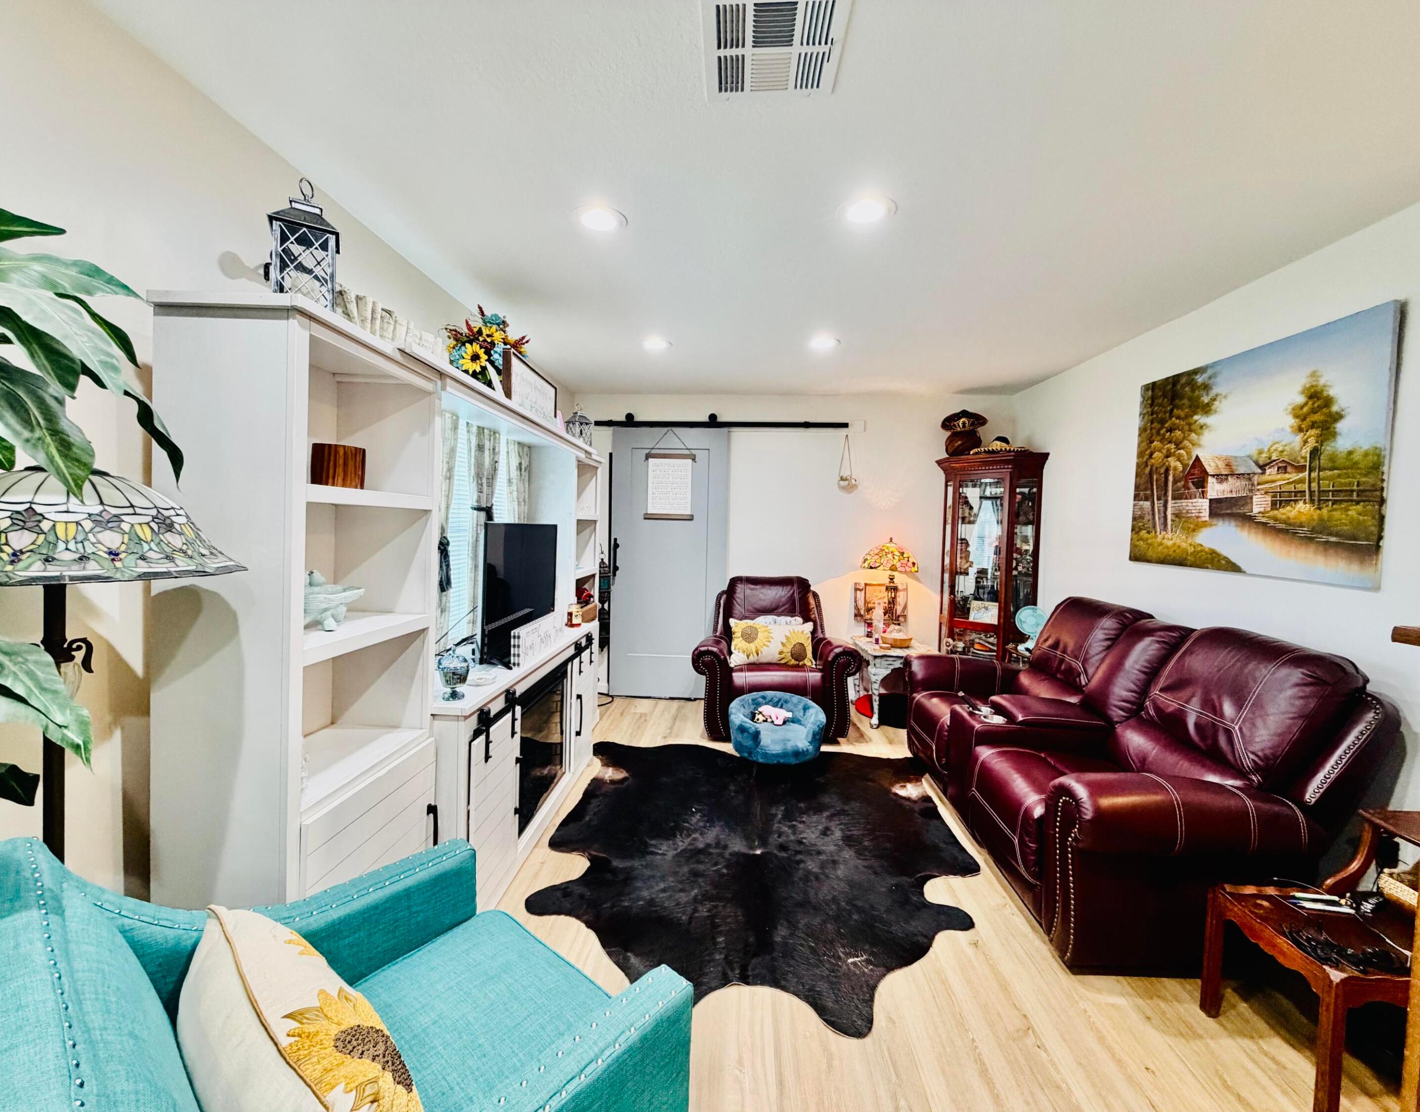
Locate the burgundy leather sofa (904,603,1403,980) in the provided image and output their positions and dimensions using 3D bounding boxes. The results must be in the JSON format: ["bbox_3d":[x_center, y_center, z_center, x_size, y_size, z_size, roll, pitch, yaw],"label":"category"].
[{"bbox_3d":[1.663,0.768,2.783,1.020,1.030,1.980,1,2,2],"label":"burgundy leather sofa"}]

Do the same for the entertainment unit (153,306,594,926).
[{"bbox_3d":[-0.921,0.298,2.728,0.450,1.850,2.950,1,2,2],"label":"entertainment unit"}]

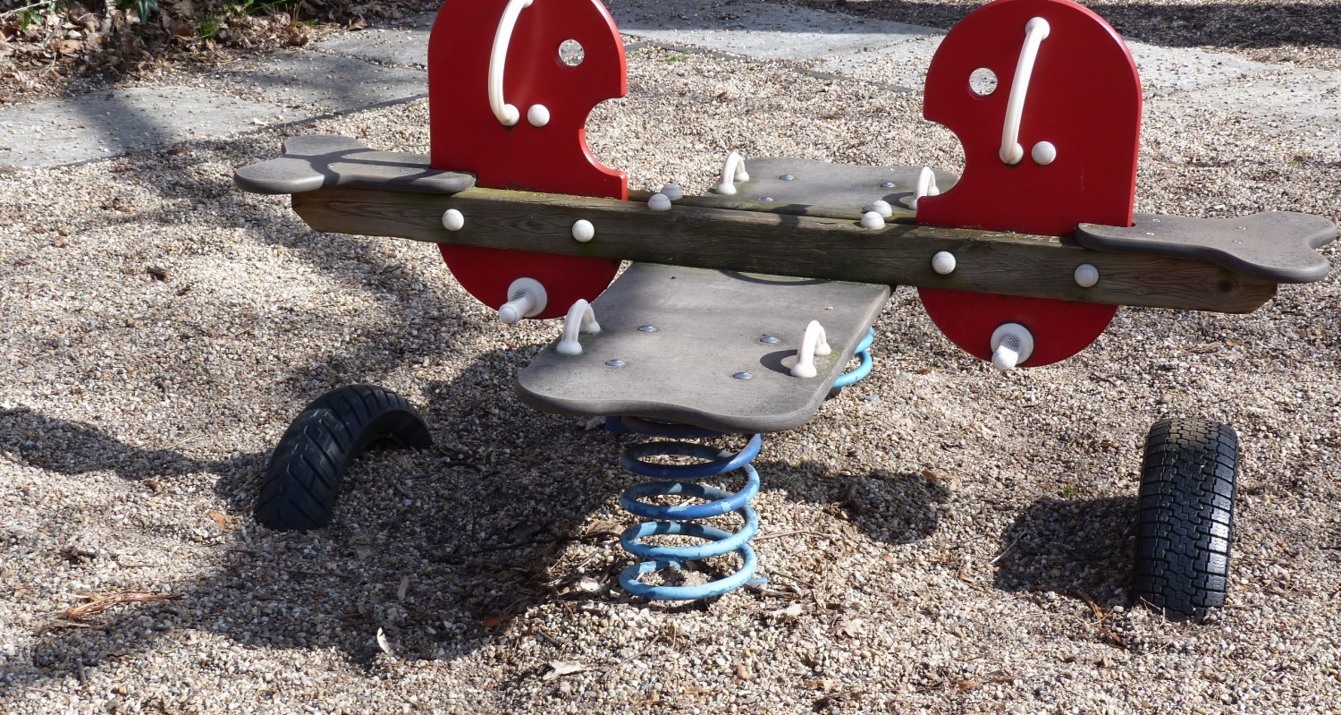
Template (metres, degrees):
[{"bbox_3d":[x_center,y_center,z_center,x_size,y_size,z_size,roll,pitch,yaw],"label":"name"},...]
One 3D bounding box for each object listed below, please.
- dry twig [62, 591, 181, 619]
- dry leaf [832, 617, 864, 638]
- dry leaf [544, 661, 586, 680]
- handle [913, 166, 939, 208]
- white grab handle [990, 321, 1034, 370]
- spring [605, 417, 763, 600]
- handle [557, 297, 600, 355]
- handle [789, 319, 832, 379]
[{"bbox_3d":[-0.809,0.355,3.795,0.175,0.026,0.084,-5,18,-19],"label":"dry twig"},{"bbox_3d":[0.255,0.386,3.710,0.044,0.013,0.047,1,18,0],"label":"dry leaf"},{"bbox_3d":[-0.146,0.428,3.565,0.060,0.013,0.037,1,18,0],"label":"dry leaf"},{"bbox_3d":[0.451,-0.311,4.606,0.037,0.065,0.144,6,19,14],"label":"handle"},{"bbox_3d":[0.533,-0.006,4.096,0.068,0.068,0.091,6,19,14],"label":"white grab handle"},{"bbox_3d":[0.032,0.184,3.840,0.209,0.305,0.209,1,18,0],"label":"spring"},{"bbox_3d":[-0.132,-0.058,3.816,0.037,0.065,0.144,6,19,14],"label":"handle"},{"bbox_3d":[0.207,-0.025,3.731,0.037,0.065,0.144,6,19,14],"label":"handle"}]

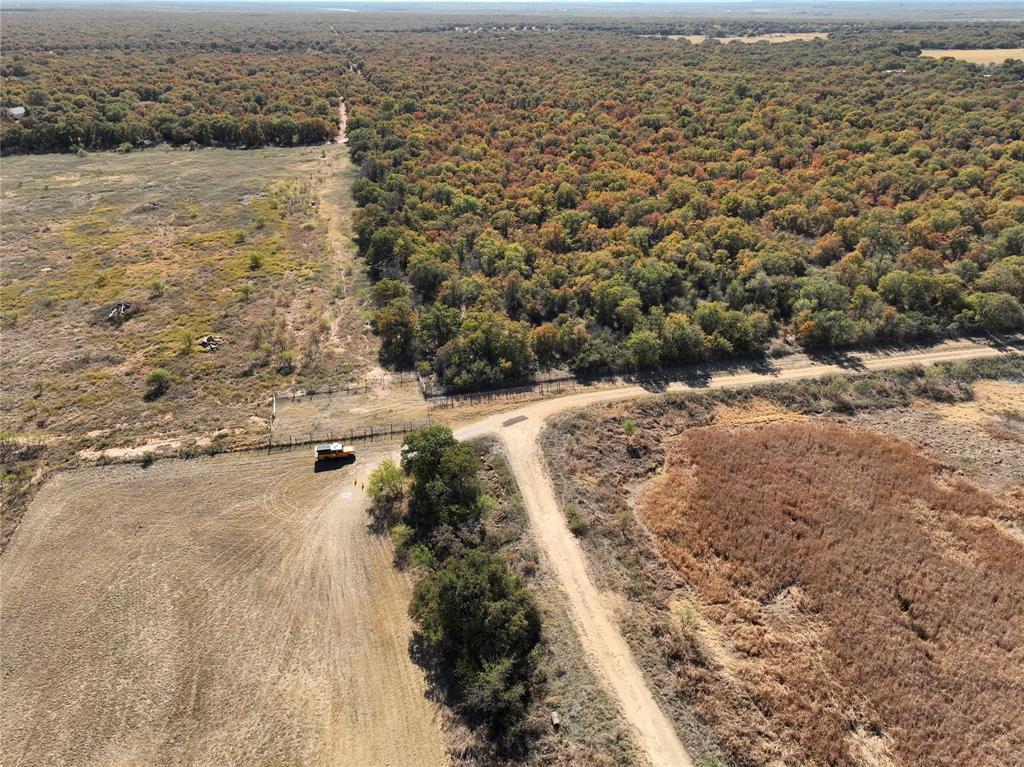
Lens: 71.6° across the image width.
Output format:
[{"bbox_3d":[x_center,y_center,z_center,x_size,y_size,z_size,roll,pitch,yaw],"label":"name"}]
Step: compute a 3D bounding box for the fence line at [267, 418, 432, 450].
[{"bbox_3d":[-21.592,6.768,95.322,21.690,1.450,0.200,-6,29,-11],"label":"fence line"}]

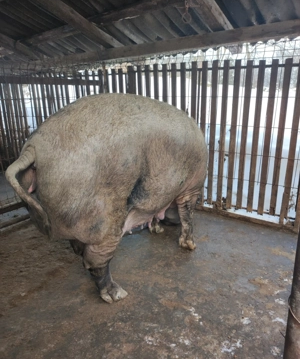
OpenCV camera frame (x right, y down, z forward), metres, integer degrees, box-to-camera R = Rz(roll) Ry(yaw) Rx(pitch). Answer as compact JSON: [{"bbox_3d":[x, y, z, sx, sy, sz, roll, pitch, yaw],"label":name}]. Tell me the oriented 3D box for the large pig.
[{"bbox_3d":[-0.030,0.002,1.743,0.600,0.990,1.470,13,22,39],"label":"large pig"}]

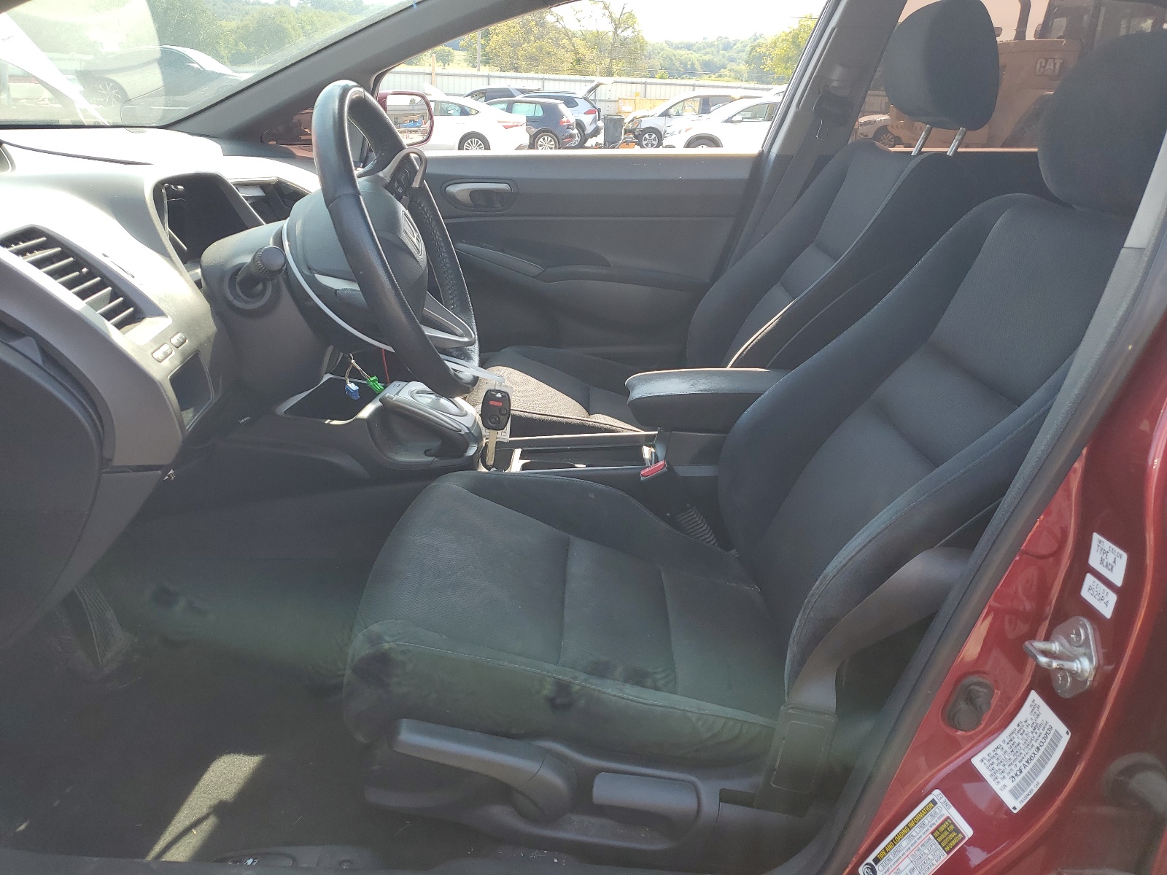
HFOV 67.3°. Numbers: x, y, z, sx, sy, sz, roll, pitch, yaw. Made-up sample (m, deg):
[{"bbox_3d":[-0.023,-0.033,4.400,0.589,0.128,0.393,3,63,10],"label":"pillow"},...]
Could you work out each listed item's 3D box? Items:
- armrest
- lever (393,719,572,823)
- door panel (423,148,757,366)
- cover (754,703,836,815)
[{"bbox_3d":[0.212,-0.062,1.417,0.290,0.070,0.145,0,21,0],"label":"armrest"},{"bbox_3d":[-0.100,0.335,0.891,0.190,0.066,0.036,20,20,-7],"label":"lever"},{"bbox_3d":[-0.050,-0.377,2.030,0.900,0.540,0.120,0,21,0],"label":"door panel"},{"bbox_3d":[0.208,0.323,0.879,0.060,0.120,0.025,5,21,-2],"label":"cover"}]

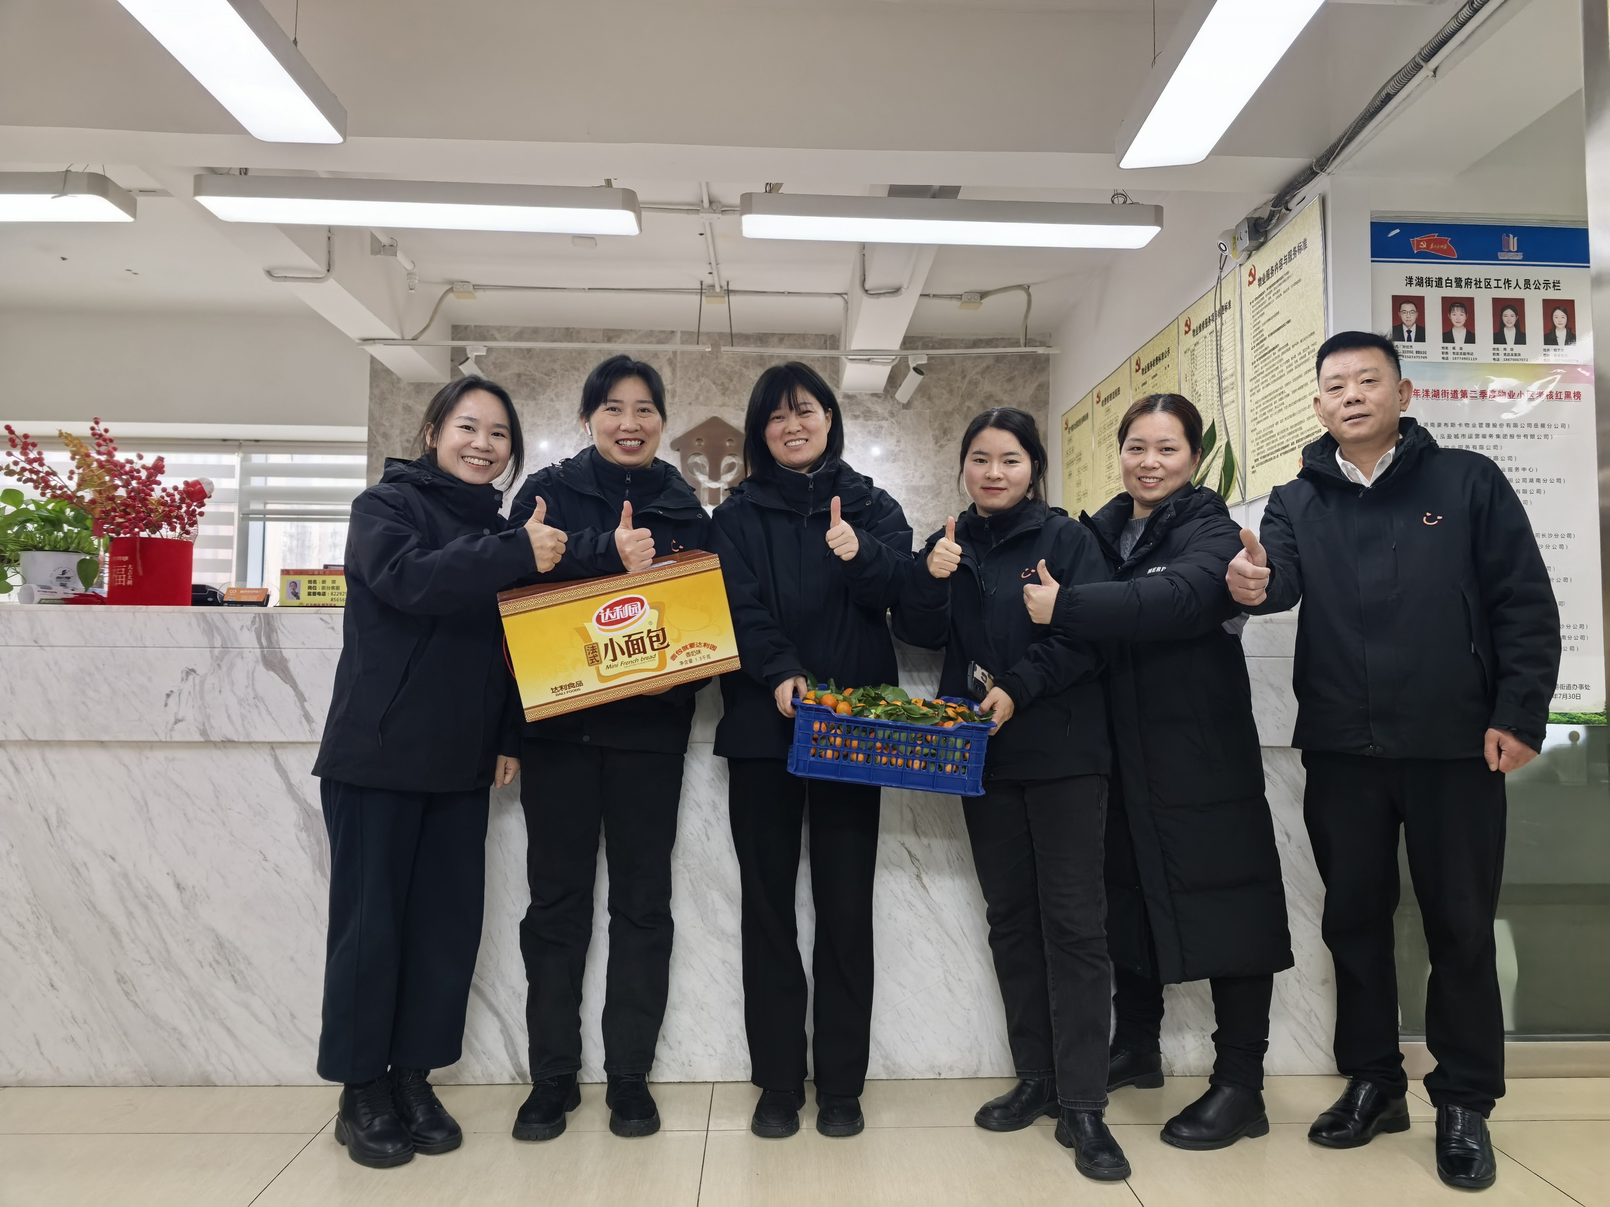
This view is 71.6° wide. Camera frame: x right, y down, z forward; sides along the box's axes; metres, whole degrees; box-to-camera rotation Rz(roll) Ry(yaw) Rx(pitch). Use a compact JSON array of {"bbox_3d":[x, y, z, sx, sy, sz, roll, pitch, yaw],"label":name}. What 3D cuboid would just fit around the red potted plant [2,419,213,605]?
[{"bbox_3d":[-1.752,-0.220,2.803,0.530,0.480,0.360,0,-3,-2],"label":"red potted plant"}]

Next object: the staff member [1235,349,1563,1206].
[{"bbox_3d":[1.159,0.258,2.202,0.600,1.675,0.500,-2,-4,34],"label":"staff member"}]

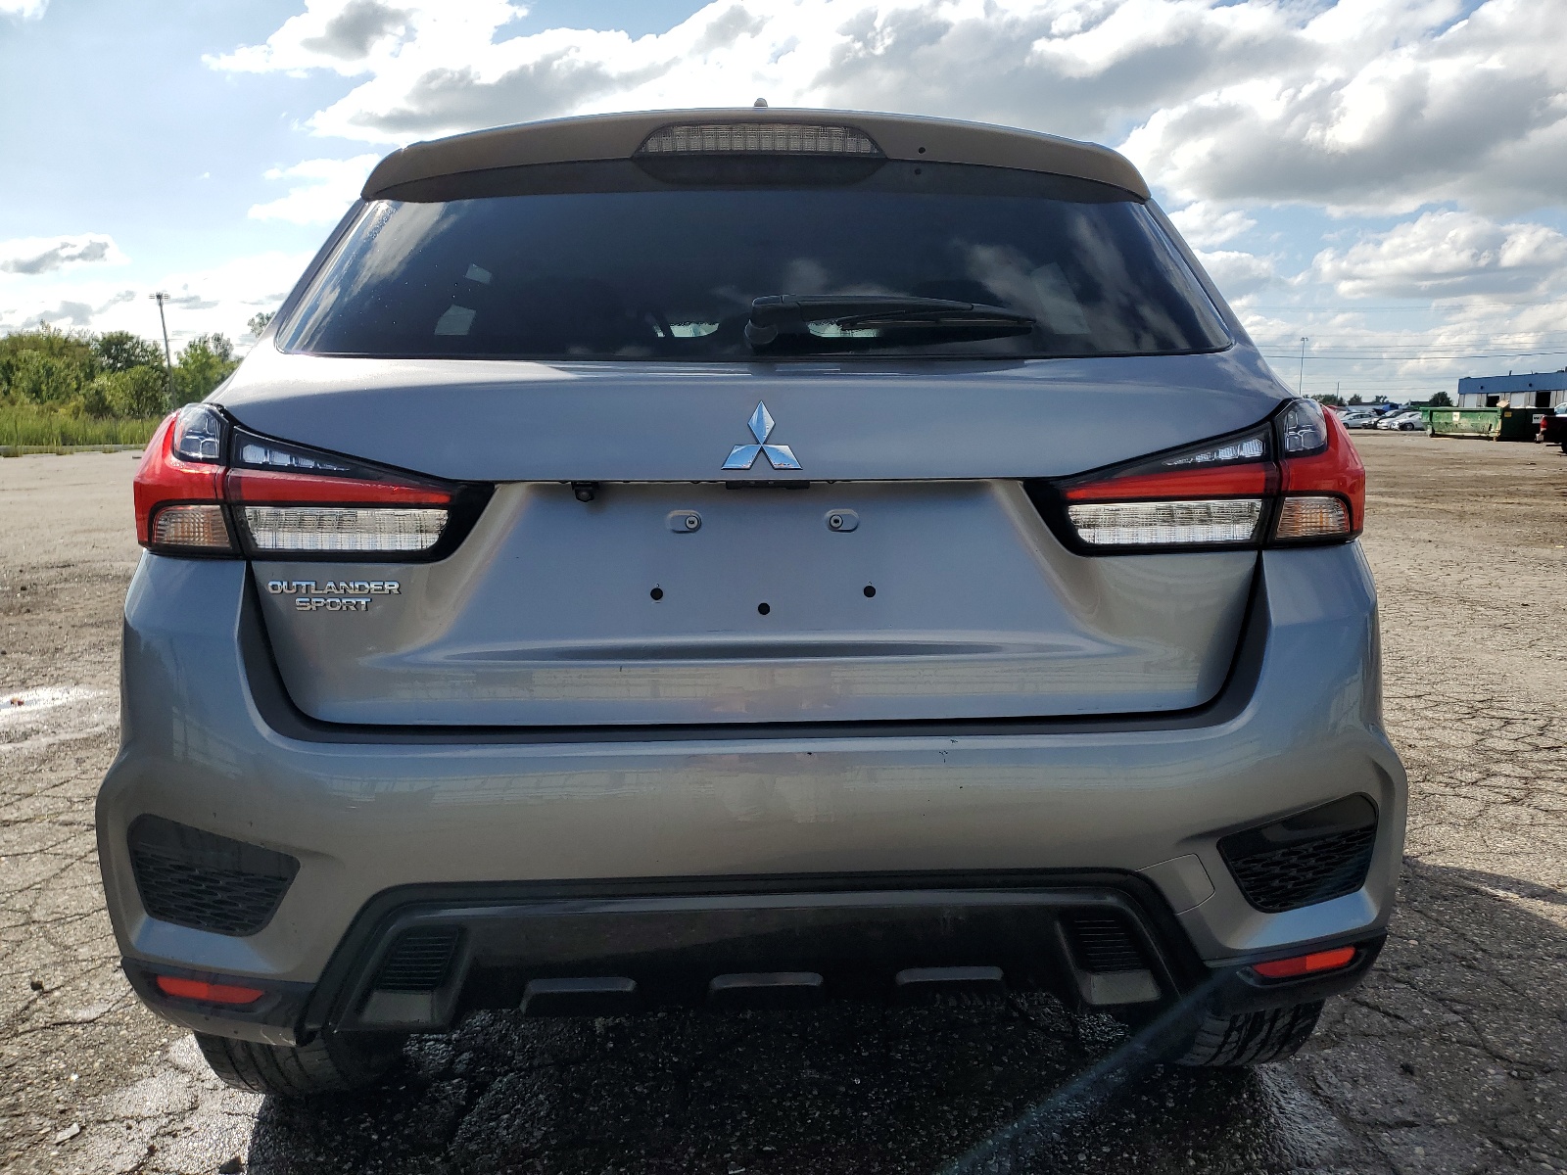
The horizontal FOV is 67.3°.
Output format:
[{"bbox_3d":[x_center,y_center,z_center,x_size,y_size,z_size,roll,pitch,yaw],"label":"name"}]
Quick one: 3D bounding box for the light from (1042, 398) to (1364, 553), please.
[{"bbox_3d":[0.548,-0.155,1.562,0.490,0.195,0.270,-1,8,-2],"label":"light"}]

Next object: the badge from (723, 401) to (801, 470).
[{"bbox_3d":[-0.026,-0.181,1.400,0.096,0.085,0.014,-1,0,-2],"label":"badge"}]

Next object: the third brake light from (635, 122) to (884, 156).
[{"bbox_3d":[-0.032,-0.594,1.566,0.325,0.047,0.050,-1,8,-2],"label":"third brake light"}]

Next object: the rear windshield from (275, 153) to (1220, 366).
[{"bbox_3d":[-0.035,-0.440,1.613,1.290,0.410,0.090,-1,-32,-2],"label":"rear windshield"}]

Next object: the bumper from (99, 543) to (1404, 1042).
[{"bbox_3d":[-0.025,0.254,1.521,1.780,0.610,0.440,-1,8,-2],"label":"bumper"}]

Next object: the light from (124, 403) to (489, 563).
[{"bbox_3d":[-0.608,-0.143,1.526,0.490,0.195,0.270,-1,8,-2],"label":"light"}]

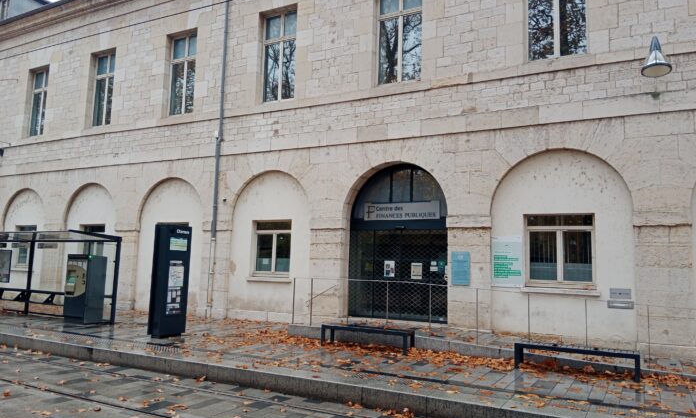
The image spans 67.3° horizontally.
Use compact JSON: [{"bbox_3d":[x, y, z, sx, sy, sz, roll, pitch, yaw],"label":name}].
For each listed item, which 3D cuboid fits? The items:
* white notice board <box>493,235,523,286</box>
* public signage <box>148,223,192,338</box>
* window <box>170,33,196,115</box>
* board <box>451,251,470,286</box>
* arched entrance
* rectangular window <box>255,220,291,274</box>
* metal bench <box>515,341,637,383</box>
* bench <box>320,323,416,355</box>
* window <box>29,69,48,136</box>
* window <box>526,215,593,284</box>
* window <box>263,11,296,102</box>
[{"bbox_3d":[3.982,1.318,13.068,0.802,1.229,0.040,-2,-7,27],"label":"white notice board"},{"bbox_3d":[-4.326,1.772,12.771,0.420,2.620,0.780,-2,-8,28],"label":"public signage"},{"bbox_3d":[-6.058,-4.956,19.349,1.457,3.006,0.180,-2,-7,27],"label":"window"},{"bbox_3d":[2.909,1.542,13.505,0.484,0.848,0.050,-2,-8,28],"label":"board"},{"bbox_3d":[1.349,0.906,14.734,3.026,4.366,0.500,-2,-7,27],"label":"arched entrance"},{"bbox_3d":[-2.364,1.281,16.626,1.406,1.797,0.150,-2,-7,27],"label":"rectangular window"},{"bbox_3d":[4.142,2.754,9.506,2.034,0.455,0.460,-2,-8,28],"label":"metal bench"},{"bbox_3d":[0.429,2.879,11.587,2.064,0.455,0.460,-2,-8,28],"label":"bench"},{"bbox_3d":[-13.587,-4.716,23.252,1.319,2.984,0.180,-2,-7,27],"label":"window"},{"bbox_3d":[5.184,1.002,12.797,1.582,1.759,0.200,-2,-8,28],"label":"window"},{"bbox_3d":[-2.299,-5.090,17.414,1.384,3.091,0.200,-2,-8,28],"label":"window"}]

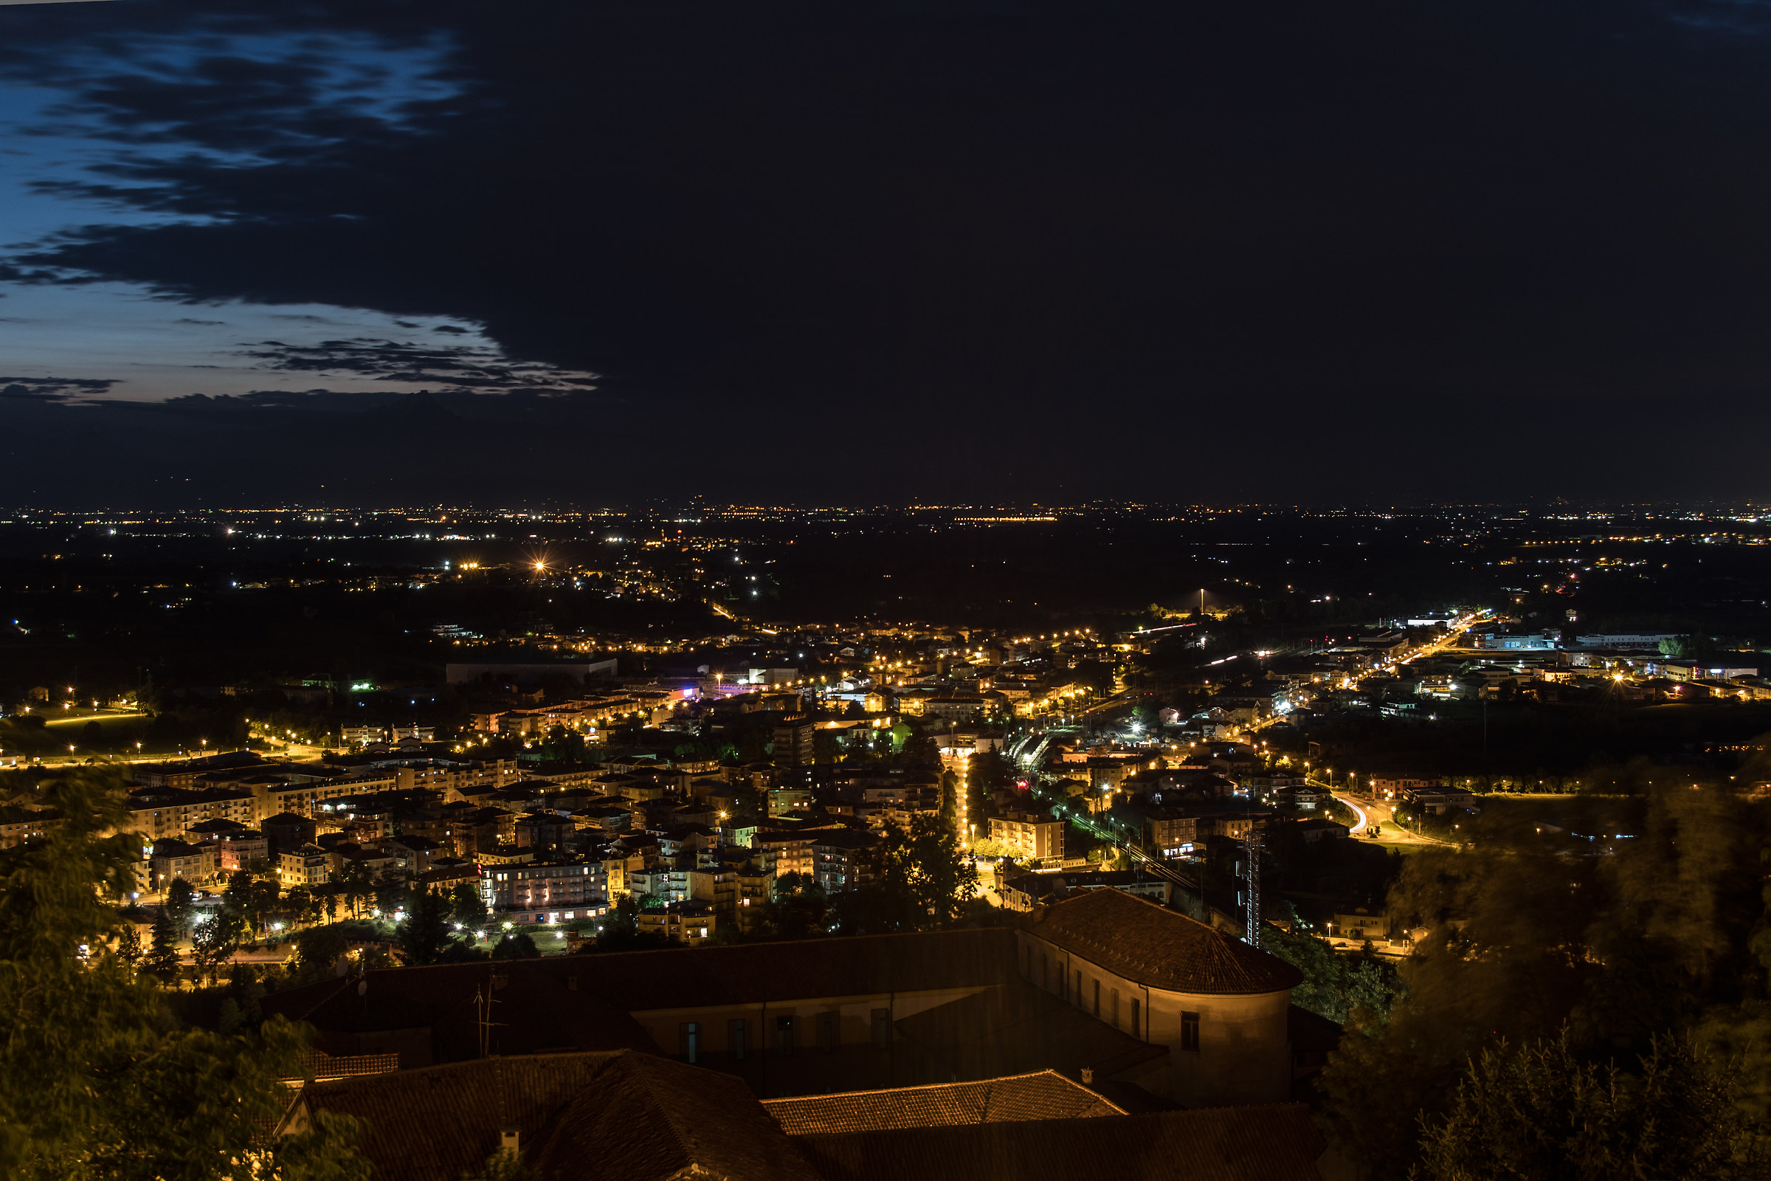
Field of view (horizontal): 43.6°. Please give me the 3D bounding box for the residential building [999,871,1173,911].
[{"bbox_3d":[74.620,108.490,786.990,58.500,12.000,30.800,-1,3,-14],"label":"residential building"}]

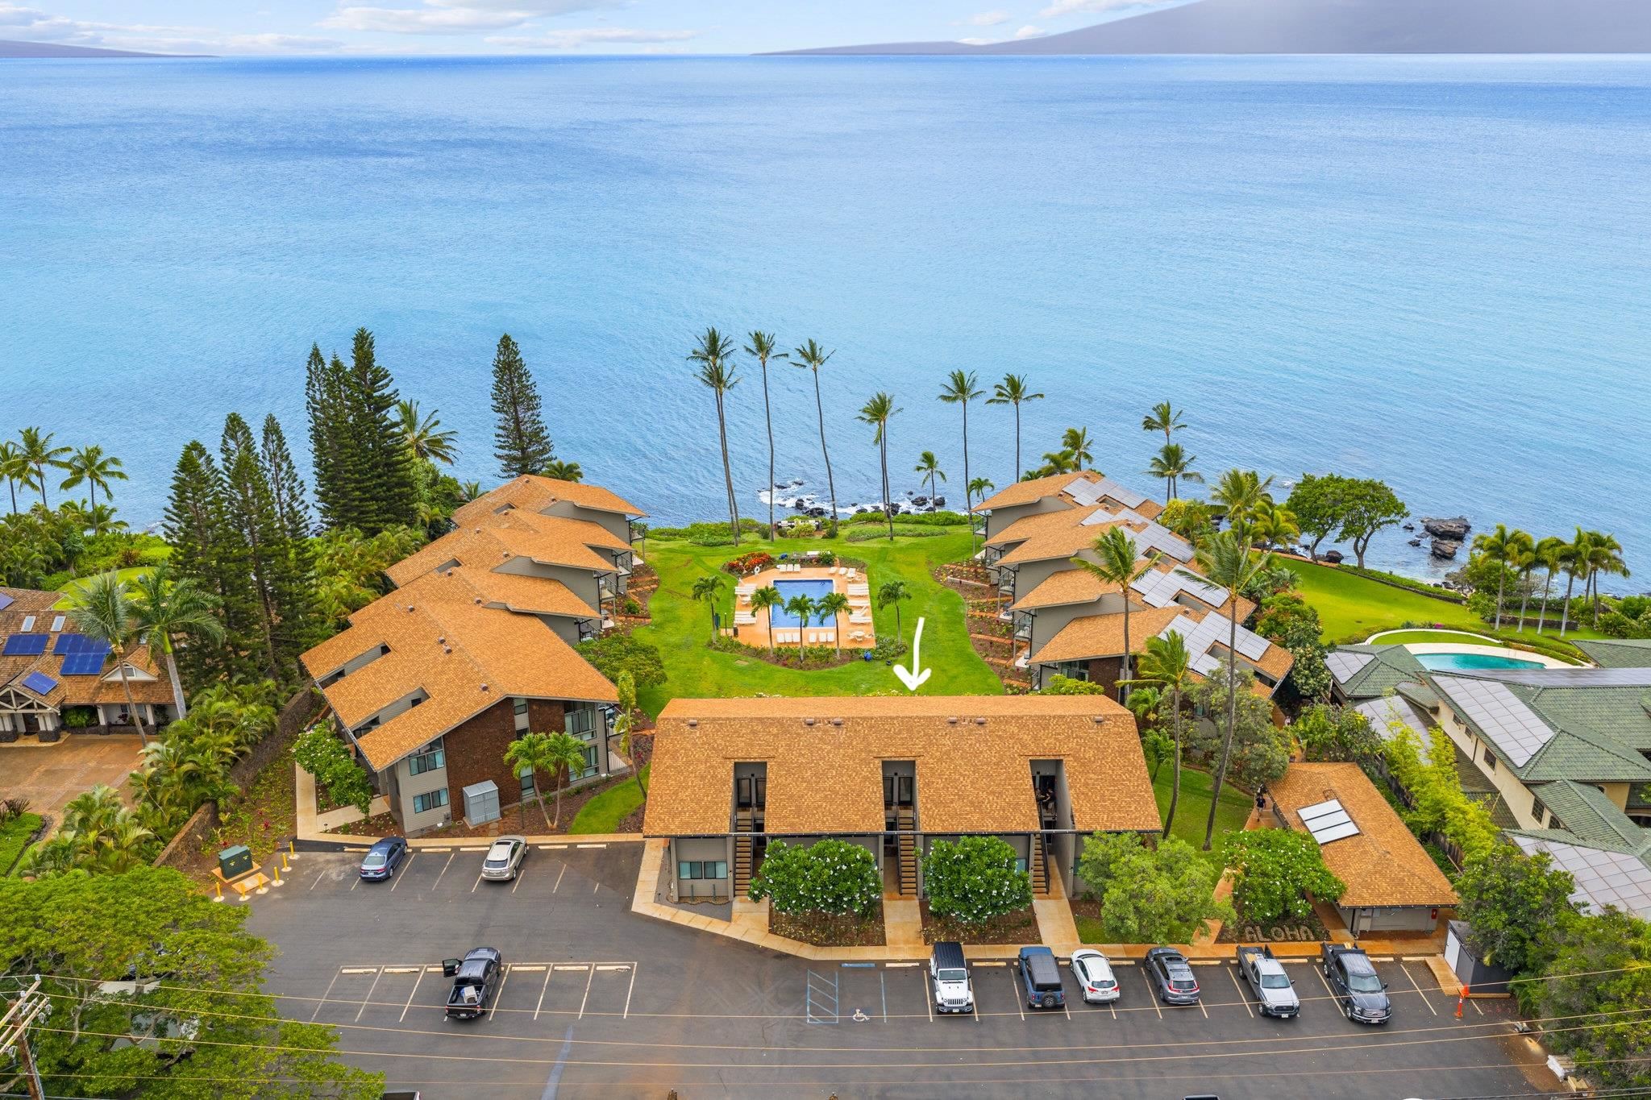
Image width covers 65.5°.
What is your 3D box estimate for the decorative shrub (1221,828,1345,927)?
[{"bbox_3d":[28.500,20.341,80.206,7.350,4.800,6.800,0,21,0],"label":"decorative shrub"}]

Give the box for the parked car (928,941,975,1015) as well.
[{"bbox_3d":[6.784,23.089,69.129,1.880,1.850,4.700,0,18,-1],"label":"parked car"}]

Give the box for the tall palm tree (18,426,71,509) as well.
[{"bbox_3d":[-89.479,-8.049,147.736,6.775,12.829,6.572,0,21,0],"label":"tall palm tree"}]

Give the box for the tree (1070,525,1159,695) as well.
[{"bbox_3d":[21.535,6.696,98.208,6.700,18.257,6.700,0,21,0],"label":"tree"}]

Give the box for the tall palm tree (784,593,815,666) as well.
[{"bbox_3d":[-2.292,7.003,114.604,2.635,6.960,2.556,0,21,0],"label":"tall palm tree"}]

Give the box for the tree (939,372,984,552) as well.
[{"bbox_3d":[15.248,-11.082,147.085,5.083,19.554,4.930,0,21,0],"label":"tree"}]

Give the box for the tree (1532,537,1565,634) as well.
[{"bbox_3d":[66.064,3.335,118.215,3.061,9.665,3.600,0,21,0],"label":"tree"}]

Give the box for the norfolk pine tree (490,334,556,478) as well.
[{"bbox_3d":[-35.642,-13.092,149.474,8.390,24.450,8.390,0,21,0],"label":"norfolk pine tree"}]

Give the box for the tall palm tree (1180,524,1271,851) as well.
[{"bbox_3d":[23.951,9.292,80.317,5.723,22.076,5.723,0,21,0],"label":"tall palm tree"}]

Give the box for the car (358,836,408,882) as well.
[{"bbox_3d":[-29.710,20.407,86.970,1.780,1.450,4.600,1,21,3],"label":"car"}]

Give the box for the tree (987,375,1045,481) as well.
[{"bbox_3d":[22.726,-12.341,155.919,6.950,18.590,6.950,0,21,0],"label":"tree"}]

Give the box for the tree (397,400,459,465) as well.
[{"bbox_3d":[-45.161,-8.500,146.506,7.800,17.904,7.800,0,21,0],"label":"tree"}]

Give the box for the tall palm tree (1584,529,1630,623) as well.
[{"bbox_3d":[71.762,2.912,119.094,4.269,9.788,4.269,0,21,0],"label":"tall palm tree"}]

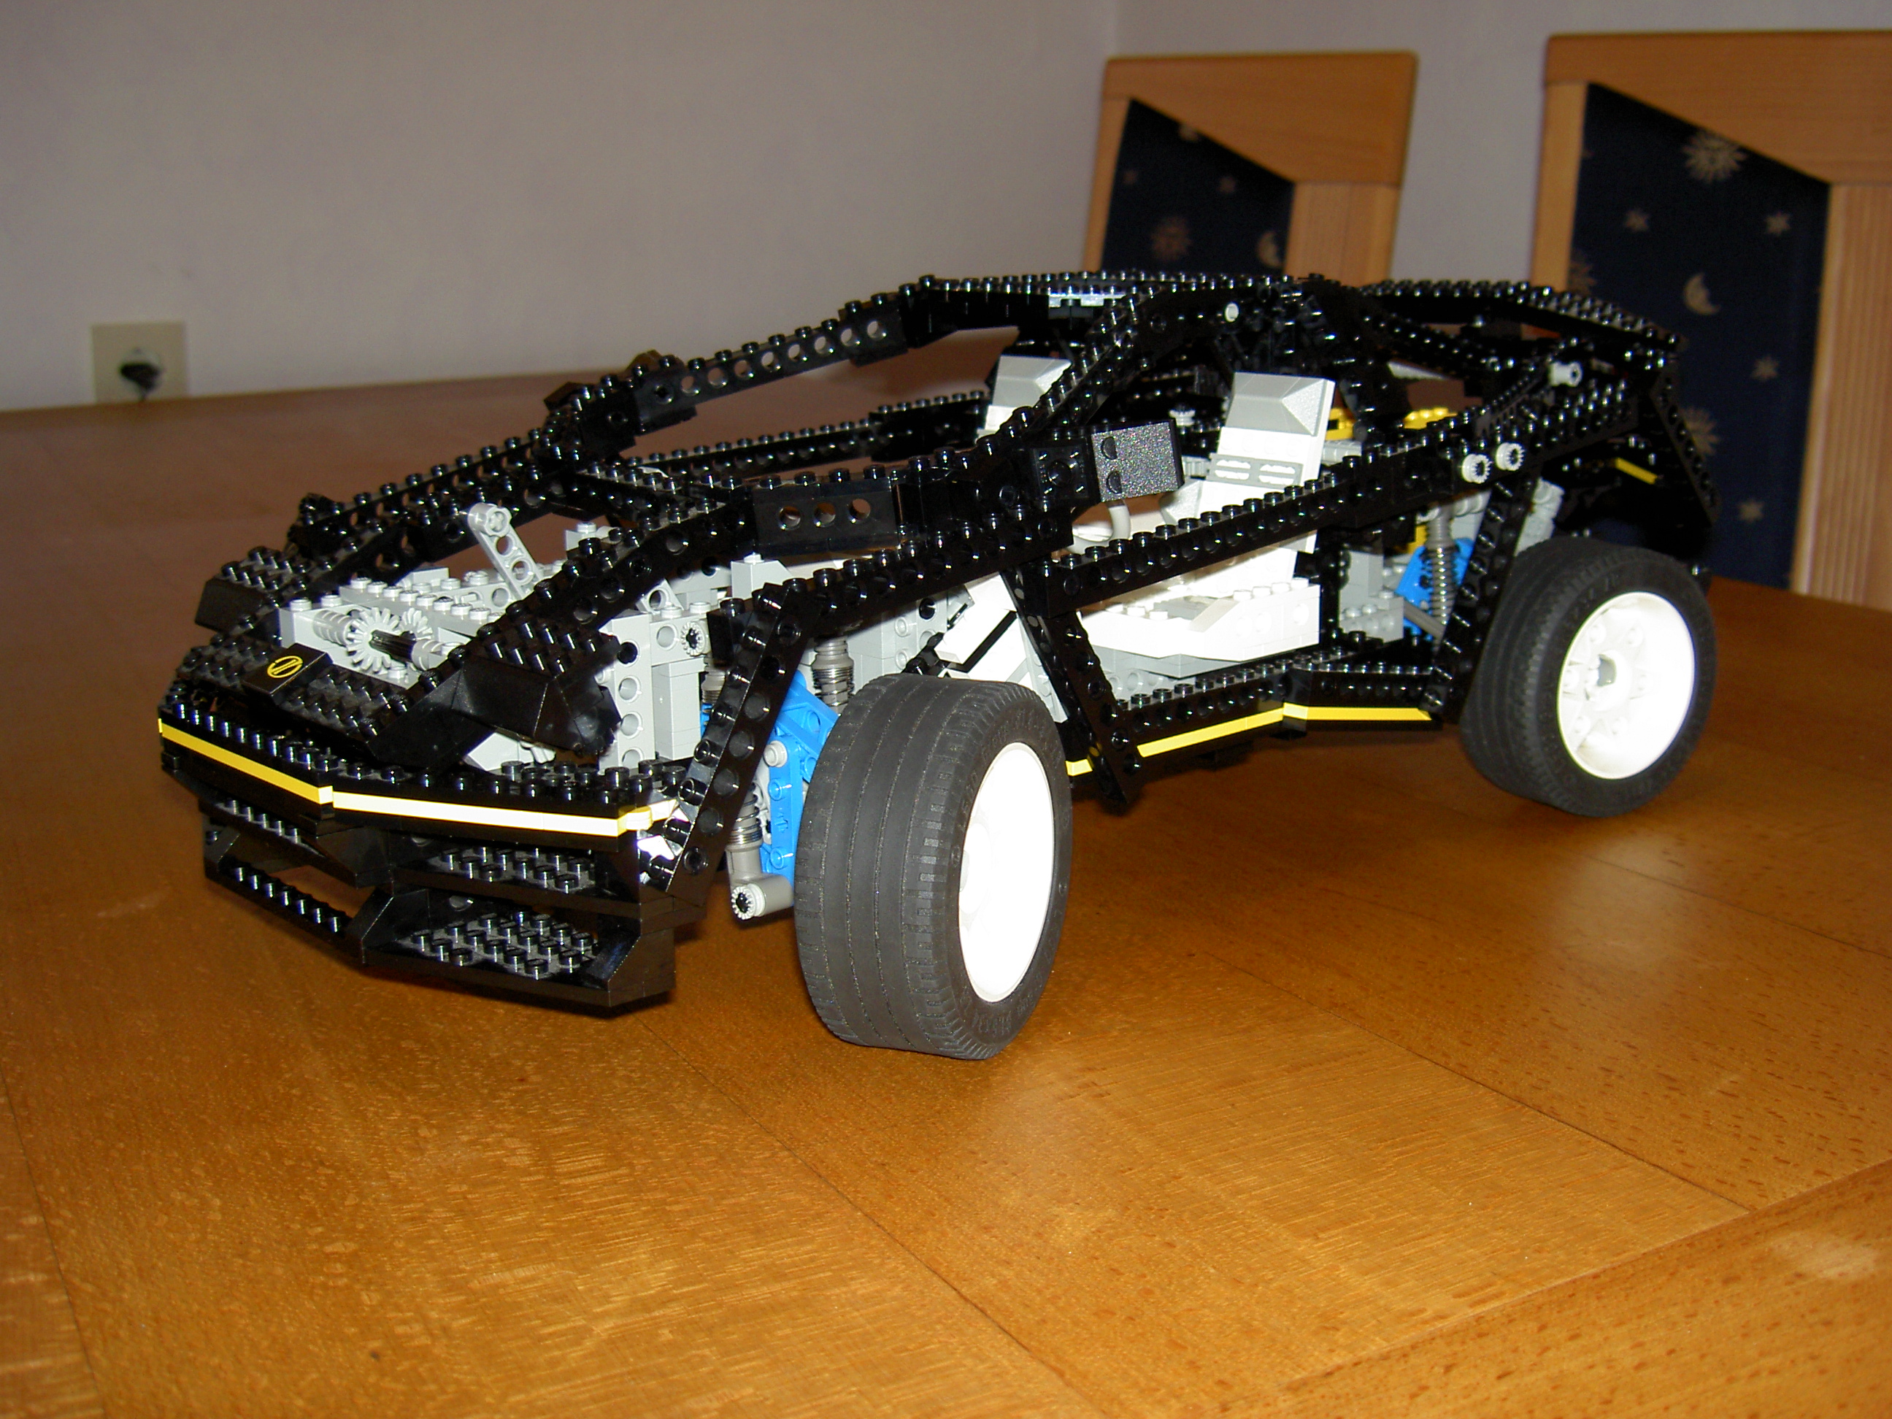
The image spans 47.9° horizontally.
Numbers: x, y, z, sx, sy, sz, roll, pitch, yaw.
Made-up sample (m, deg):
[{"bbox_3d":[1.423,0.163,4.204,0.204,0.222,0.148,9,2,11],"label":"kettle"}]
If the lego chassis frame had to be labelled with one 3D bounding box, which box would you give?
[{"bbox_3d":[0.018,-0.050,0.596,0.456,0.141,0.214,-12,17,-41],"label":"lego chassis frame"}]

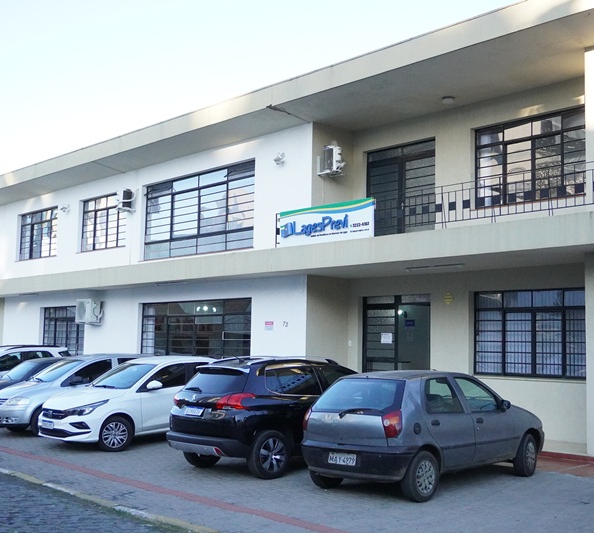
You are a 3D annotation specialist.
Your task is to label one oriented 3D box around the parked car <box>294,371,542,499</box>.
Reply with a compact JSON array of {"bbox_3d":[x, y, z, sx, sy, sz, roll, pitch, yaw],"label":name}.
[{"bbox_3d":[1.810,2.095,10.910,1.650,1.440,3.750,-5,-7,44],"label":"parked car"}]

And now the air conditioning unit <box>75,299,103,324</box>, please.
[{"bbox_3d":[-5.739,1.272,22.704,0.310,0.650,0.820,7,-8,-43],"label":"air conditioning unit"}]

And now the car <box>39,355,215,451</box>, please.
[{"bbox_3d":[-2.517,2.402,14.886,4.200,1.500,1.740,4,-6,-40],"label":"car"}]

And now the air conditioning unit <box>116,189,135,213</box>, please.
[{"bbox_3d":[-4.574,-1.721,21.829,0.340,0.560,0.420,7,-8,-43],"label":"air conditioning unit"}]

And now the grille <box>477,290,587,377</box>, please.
[{"bbox_3d":[4.079,1.174,14.416,0.100,1.550,2.300,7,-8,-43],"label":"grille"}]

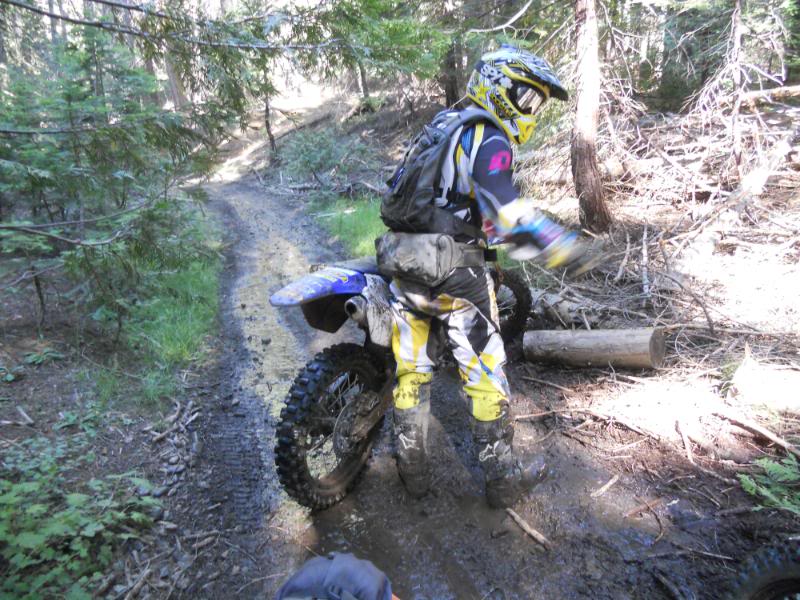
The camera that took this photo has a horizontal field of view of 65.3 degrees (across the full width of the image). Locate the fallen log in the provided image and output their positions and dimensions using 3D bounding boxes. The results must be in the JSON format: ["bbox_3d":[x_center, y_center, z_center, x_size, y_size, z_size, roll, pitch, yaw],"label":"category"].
[{"bbox_3d":[1.110,0.278,3.660,0.739,0.215,0.215,-2,14,31],"label":"fallen log"}]

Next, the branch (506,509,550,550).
[{"bbox_3d":[0.483,0.854,2.352,0.028,0.026,0.246,-12,21,-25],"label":"branch"}]

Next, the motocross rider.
[{"bbox_3d":[0.316,-0.093,2.360,0.720,1.730,0.600,-9,17,-23],"label":"motocross rider"}]

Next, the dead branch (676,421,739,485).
[{"bbox_3d":[1.314,0.648,2.784,0.132,0.060,0.511,-4,19,-4],"label":"dead branch"}]

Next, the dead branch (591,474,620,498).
[{"bbox_3d":[0.850,0.761,2.577,0.195,0.025,0.025,-18,24,-38],"label":"dead branch"}]

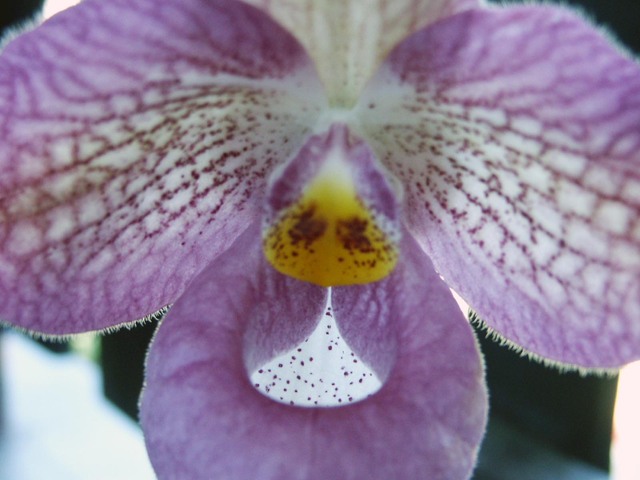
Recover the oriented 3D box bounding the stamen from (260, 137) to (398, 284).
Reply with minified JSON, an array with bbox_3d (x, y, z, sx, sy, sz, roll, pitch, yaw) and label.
[{"bbox_3d":[0.001,-0.003,0.186,0.017,0.018,0.009,3,-1,0],"label":"stamen"}]

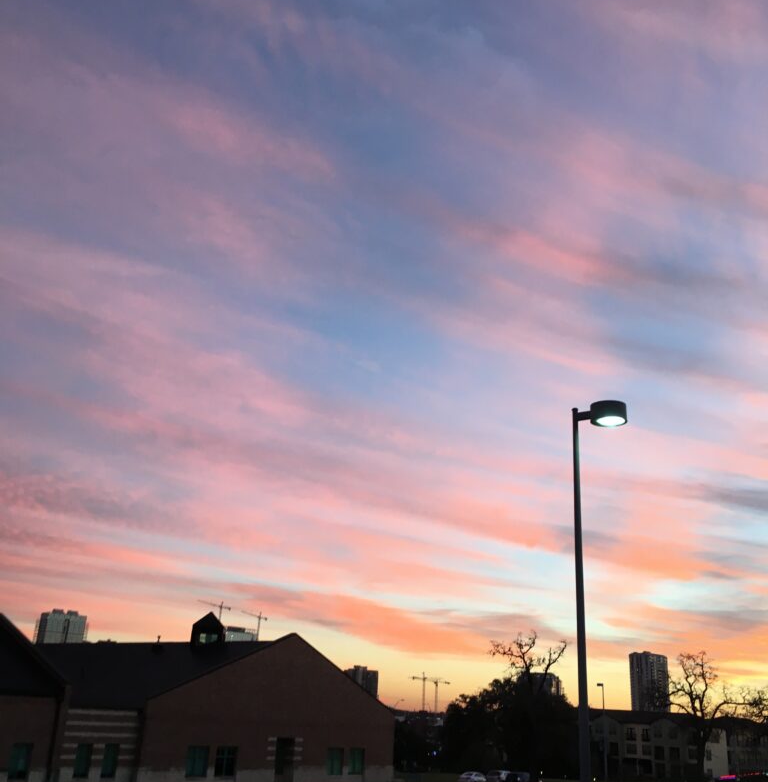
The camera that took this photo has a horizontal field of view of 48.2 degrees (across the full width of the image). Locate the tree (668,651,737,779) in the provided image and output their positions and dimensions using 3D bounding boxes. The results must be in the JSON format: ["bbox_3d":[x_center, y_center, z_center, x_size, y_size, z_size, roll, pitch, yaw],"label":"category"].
[{"bbox_3d":[43.439,44.211,117.227,8.000,15.740,7.800,3,-21,0],"label":"tree"}]

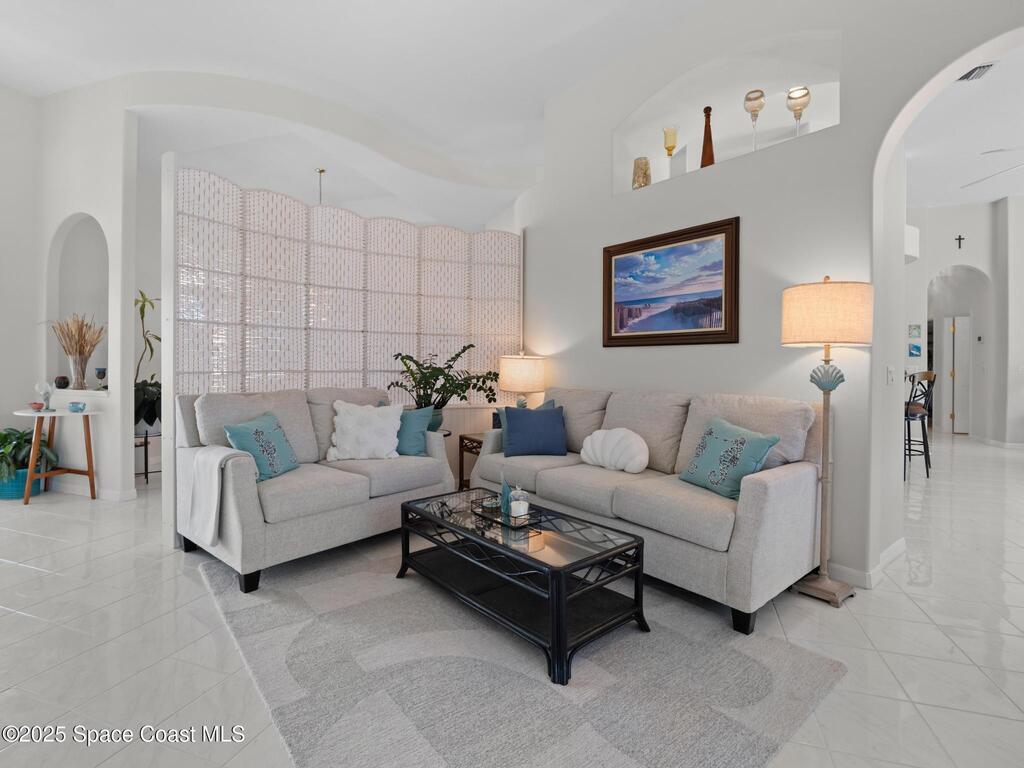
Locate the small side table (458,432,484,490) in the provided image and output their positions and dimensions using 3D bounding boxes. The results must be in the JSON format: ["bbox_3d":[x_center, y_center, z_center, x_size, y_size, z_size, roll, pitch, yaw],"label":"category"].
[{"bbox_3d":[-0.080,0.740,4.173,0.550,0.570,0.550,-1,2,-40],"label":"small side table"}]

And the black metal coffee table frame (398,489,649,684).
[{"bbox_3d":[-0.011,0.875,2.340,0.538,0.418,1.170,-1,2,-40],"label":"black metal coffee table frame"}]

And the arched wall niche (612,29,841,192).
[{"bbox_3d":[1.355,-1.759,3.168,0.250,0.685,1.475,-2,2,-42],"label":"arched wall niche"}]

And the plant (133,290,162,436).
[{"bbox_3d":[-3.692,-0.208,4.800,0.500,1.481,0.500,-1,2,-37],"label":"plant"}]

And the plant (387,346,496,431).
[{"bbox_3d":[-0.622,0.041,4.300,0.800,0.790,0.900,1,2,40],"label":"plant"}]

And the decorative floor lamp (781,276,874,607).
[{"bbox_3d":[1.590,0.269,2.407,0.400,1.615,0.400,-1,2,-41],"label":"decorative floor lamp"}]

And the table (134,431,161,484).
[{"bbox_3d":[-3.800,0.734,4.923,0.500,0.540,0.500,1,2,40],"label":"table"}]

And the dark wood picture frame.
[{"bbox_3d":[1.111,-0.680,3.442,0.040,0.804,1.090,-1,2,-40],"label":"dark wood picture frame"}]

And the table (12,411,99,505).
[{"bbox_3d":[-3.960,0.620,4.118,0.550,0.755,0.550,-1,2,-44],"label":"table"}]

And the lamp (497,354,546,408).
[{"bbox_3d":[0.107,0.053,4.423,0.420,0.692,0.420,0,1,0],"label":"lamp"}]

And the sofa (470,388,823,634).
[{"bbox_3d":[0.703,0.568,3.172,0.932,0.977,2.132,-1,2,-40],"label":"sofa"}]

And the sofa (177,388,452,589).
[{"bbox_3d":[-1.278,0.560,3.302,1.000,0.980,1.500,1,2,40],"label":"sofa"}]

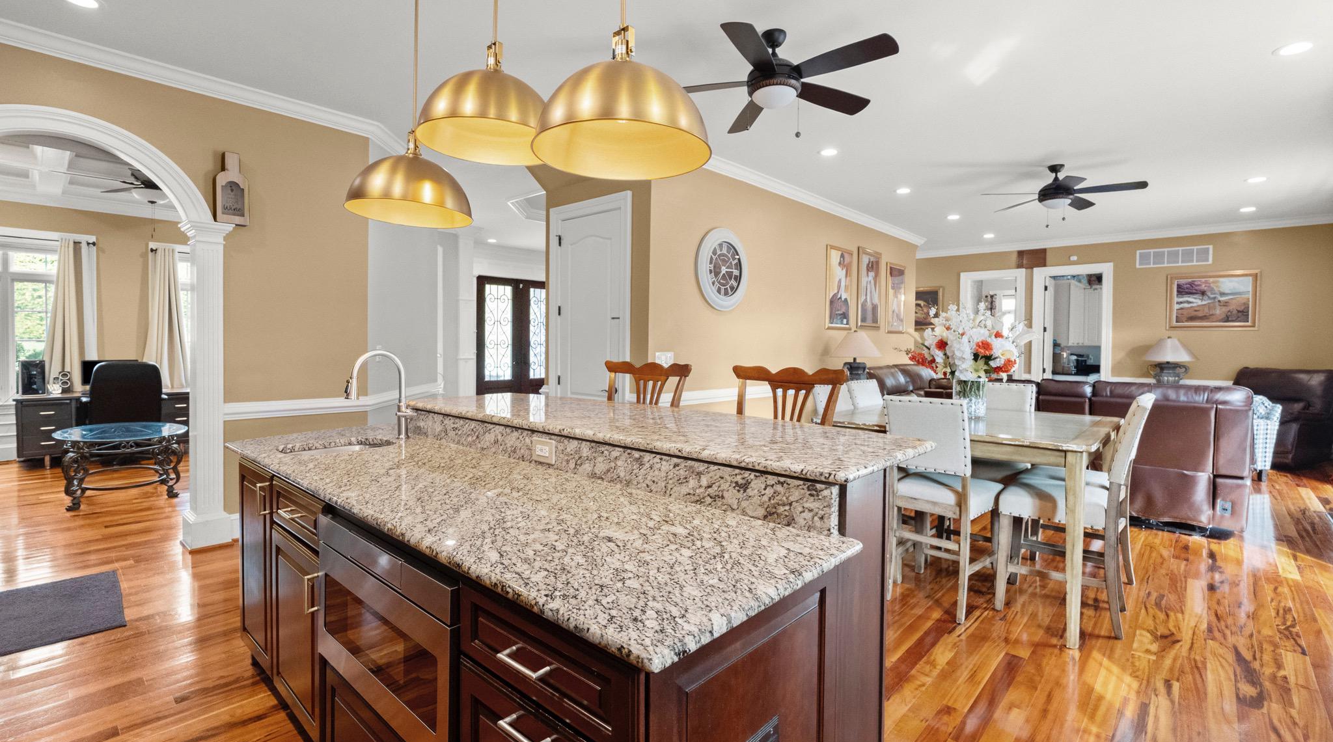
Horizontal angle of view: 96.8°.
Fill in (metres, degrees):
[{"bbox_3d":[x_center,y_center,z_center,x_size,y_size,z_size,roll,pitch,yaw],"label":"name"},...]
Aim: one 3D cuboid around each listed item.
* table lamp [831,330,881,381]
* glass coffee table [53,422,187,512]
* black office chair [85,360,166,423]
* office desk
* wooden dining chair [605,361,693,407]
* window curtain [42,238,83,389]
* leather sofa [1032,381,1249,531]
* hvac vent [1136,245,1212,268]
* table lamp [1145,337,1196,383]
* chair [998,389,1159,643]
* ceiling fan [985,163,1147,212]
[{"bbox_3d":[2.198,-0.069,6.865,0.520,0.790,0.520,3,3,42],"label":"table lamp"},{"bbox_3d":[-4.806,0.802,5.244,1.340,0.545,0.857,3,3,42],"label":"glass coffee table"},{"bbox_3d":[-5.888,0.457,6.446,0.680,1.110,0.670,3,3,42],"label":"black office chair"},{"bbox_3d":[-6.150,0.626,6.628,0.700,0.750,1.530,3,3,42],"label":"office desk"},{"bbox_3d":[-0.222,0.590,2.770,0.490,1.230,0.510,3,3,42],"label":"wooden dining chair"},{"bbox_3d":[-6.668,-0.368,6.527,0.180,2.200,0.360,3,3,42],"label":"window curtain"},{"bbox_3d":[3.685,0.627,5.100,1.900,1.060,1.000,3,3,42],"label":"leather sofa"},{"bbox_3d":[7.118,-1.599,8.316,0.808,0.248,0.025,3,3,42],"label":"hvac vent"},{"bbox_3d":[6.739,-0.056,7.902,0.520,0.790,0.520,3,3,42],"label":"table lamp"},{"bbox_3d":[2.060,0.688,2.998,0.600,1.070,0.460,3,3,42],"label":"chair"},{"bbox_3d":[3.570,-1.683,5.432,1.300,0.404,1.300,3,3,42],"label":"ceiling fan"}]

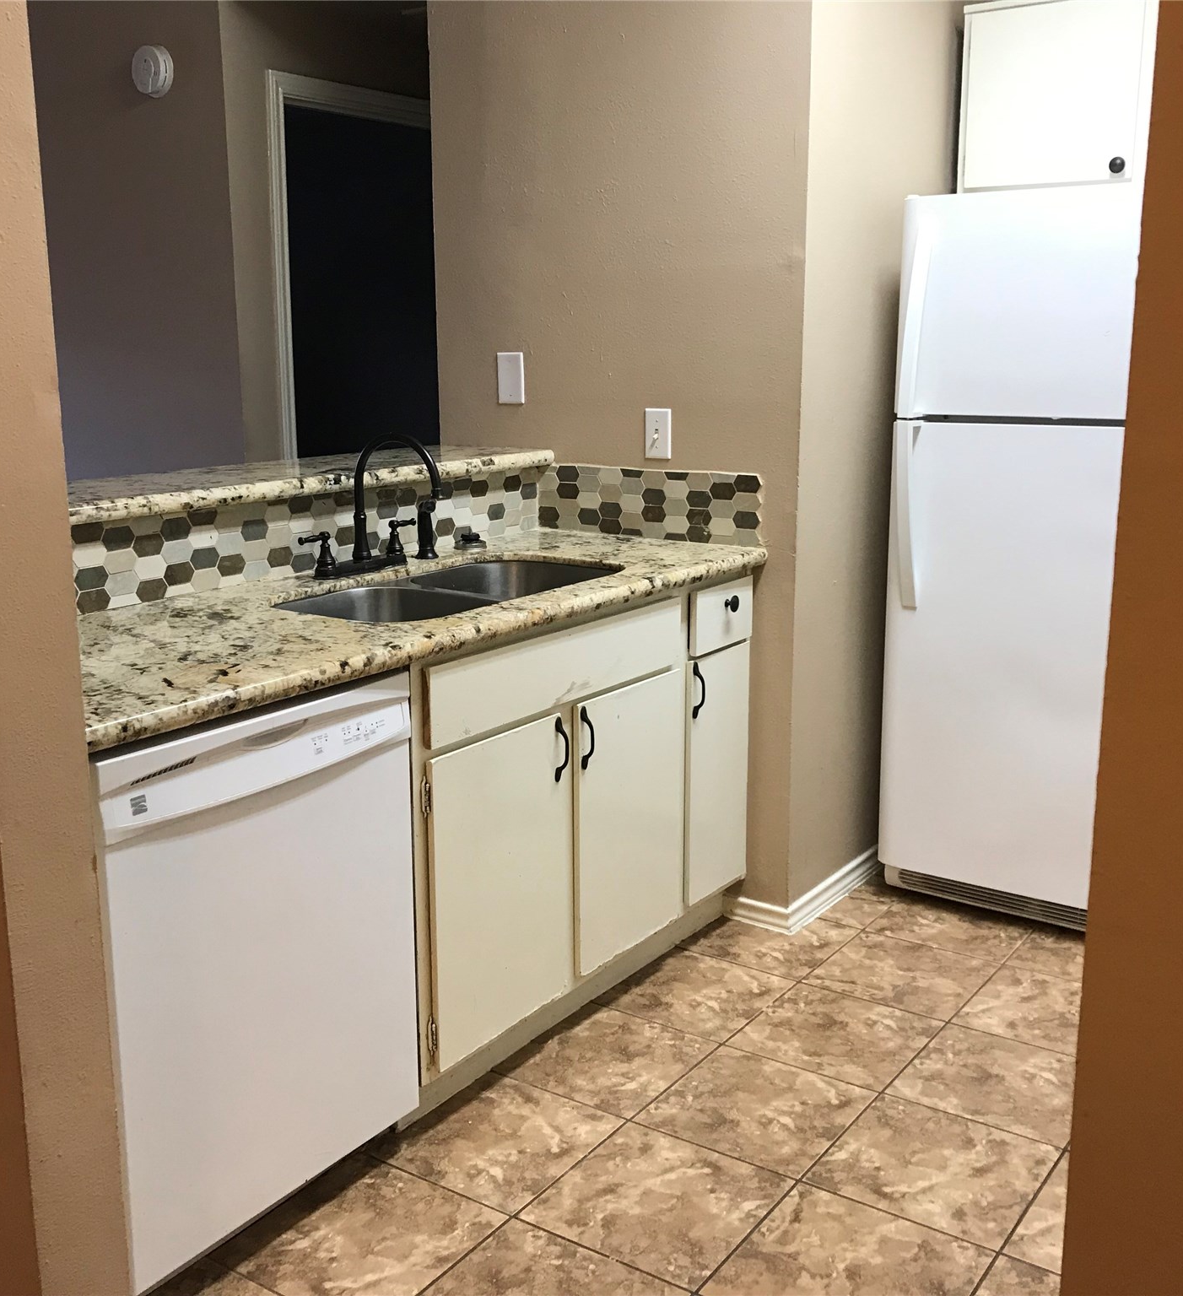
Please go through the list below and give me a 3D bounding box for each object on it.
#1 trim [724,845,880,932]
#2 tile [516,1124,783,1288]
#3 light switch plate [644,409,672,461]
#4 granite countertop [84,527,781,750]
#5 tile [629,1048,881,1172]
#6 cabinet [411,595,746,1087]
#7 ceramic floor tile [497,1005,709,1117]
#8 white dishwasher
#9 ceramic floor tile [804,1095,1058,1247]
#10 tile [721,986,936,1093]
[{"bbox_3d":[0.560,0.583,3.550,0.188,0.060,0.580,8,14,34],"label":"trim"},{"bbox_3d":[0.114,0.892,2.250,0.334,0.010,0.334,8,14,34],"label":"tile"},{"bbox_3d":[0.153,-0.497,3.254,0.070,0.114,0.013,8,14,34],"label":"light switch plate"},{"bbox_3d":[-0.390,-0.083,2.594,0.651,0.045,1.837,8,14,34],"label":"granite countertop"},{"bbox_3d":[0.305,0.834,2.524,0.334,0.010,0.334,8,14,34],"label":"tile"},{"bbox_3d":[-0.207,0.282,2.971,0.606,0.811,1.142,8,14,34],"label":"cabinet"},{"bbox_3d":[0.024,0.795,2.710,0.332,0.010,0.332,8,14,34],"label":"ceramic floor tile"},{"bbox_3d":[-0.705,0.454,2.246,0.610,0.816,0.595,8,14,34],"label":"white dishwasher"},{"bbox_3d":[0.575,0.871,2.336,0.332,0.010,0.332,8,14,34],"label":"ceramic floor tile"},{"bbox_3d":[0.497,0.776,2.797,0.334,0.010,0.334,8,14,34],"label":"tile"}]

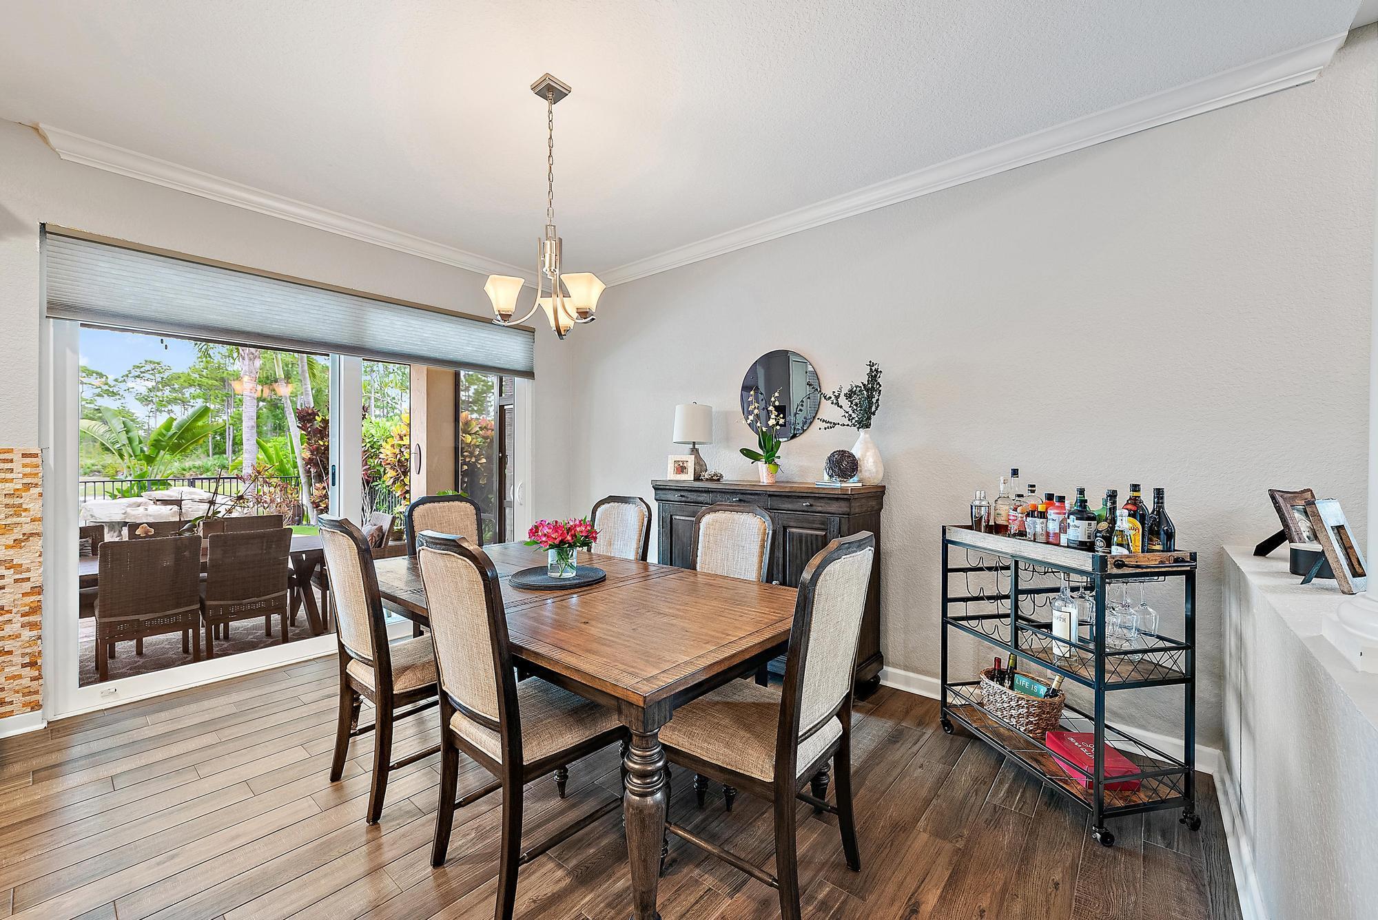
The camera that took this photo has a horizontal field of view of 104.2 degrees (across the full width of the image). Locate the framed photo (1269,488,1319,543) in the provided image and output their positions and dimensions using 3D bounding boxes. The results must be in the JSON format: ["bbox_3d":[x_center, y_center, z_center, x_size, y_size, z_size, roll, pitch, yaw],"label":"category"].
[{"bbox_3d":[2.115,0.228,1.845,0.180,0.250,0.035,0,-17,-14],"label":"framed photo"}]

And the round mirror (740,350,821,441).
[{"bbox_3d":[0.591,-0.421,3.542,0.610,0.610,0.028,1,1,40],"label":"round mirror"}]

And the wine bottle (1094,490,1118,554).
[{"bbox_3d":[1.525,0.242,1.940,0.080,0.270,0.080,1,1,38],"label":"wine bottle"}]

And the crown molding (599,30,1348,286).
[{"bbox_3d":[0.651,-1.532,3.463,4.609,0.106,0.072,1,1,40],"label":"crown molding"}]

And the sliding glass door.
[{"bbox_3d":[-2.293,0.081,3.694,0.130,2.420,2.750,0,0,40],"label":"sliding glass door"}]

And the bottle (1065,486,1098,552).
[{"bbox_3d":[1.437,0.233,1.958,0.093,0.232,0.095,0,0,-37],"label":"bottle"}]

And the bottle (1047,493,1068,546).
[{"bbox_3d":[1.373,0.247,2.000,0.068,0.223,0.068,0,0,-41],"label":"bottle"}]

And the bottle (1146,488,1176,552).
[{"bbox_3d":[1.708,0.238,1.945,0.082,0.280,0.082,1,1,41],"label":"bottle"}]

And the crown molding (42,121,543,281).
[{"bbox_3d":[-2.103,-1.550,3.762,0.072,0.106,3.119,1,1,41],"label":"crown molding"}]

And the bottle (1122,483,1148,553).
[{"bbox_3d":[1.590,0.232,1.910,0.077,0.290,0.077,1,1,40],"label":"bottle"}]

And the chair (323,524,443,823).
[{"bbox_3d":[-1.130,0.745,2.163,0.480,1.050,0.575,0,0,41],"label":"chair"}]

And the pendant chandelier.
[{"bbox_3d":[-0.568,-1.075,2.251,0.490,1.020,0.450,0,0,-2],"label":"pendant chandelier"}]

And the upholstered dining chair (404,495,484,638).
[{"bbox_3d":[-1.262,0.745,3.040,0.575,1.050,0.480,0,0,40],"label":"upholstered dining chair"}]

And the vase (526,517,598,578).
[{"bbox_3d":[-0.537,0.360,2.255,0.300,0.245,0.280,0,0,-13],"label":"vase"}]

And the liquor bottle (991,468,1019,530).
[{"bbox_3d":[1.418,0.210,2.390,0.085,0.325,0.085,1,0,31],"label":"liquor bottle"}]

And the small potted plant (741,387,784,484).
[{"bbox_3d":[0.456,-0.152,3.313,0.260,0.600,0.210,0,0,8],"label":"small potted plant"}]

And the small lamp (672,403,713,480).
[{"bbox_3d":[0.029,-0.126,3.749,0.280,0.545,0.280,0,0,0],"label":"small lamp"}]

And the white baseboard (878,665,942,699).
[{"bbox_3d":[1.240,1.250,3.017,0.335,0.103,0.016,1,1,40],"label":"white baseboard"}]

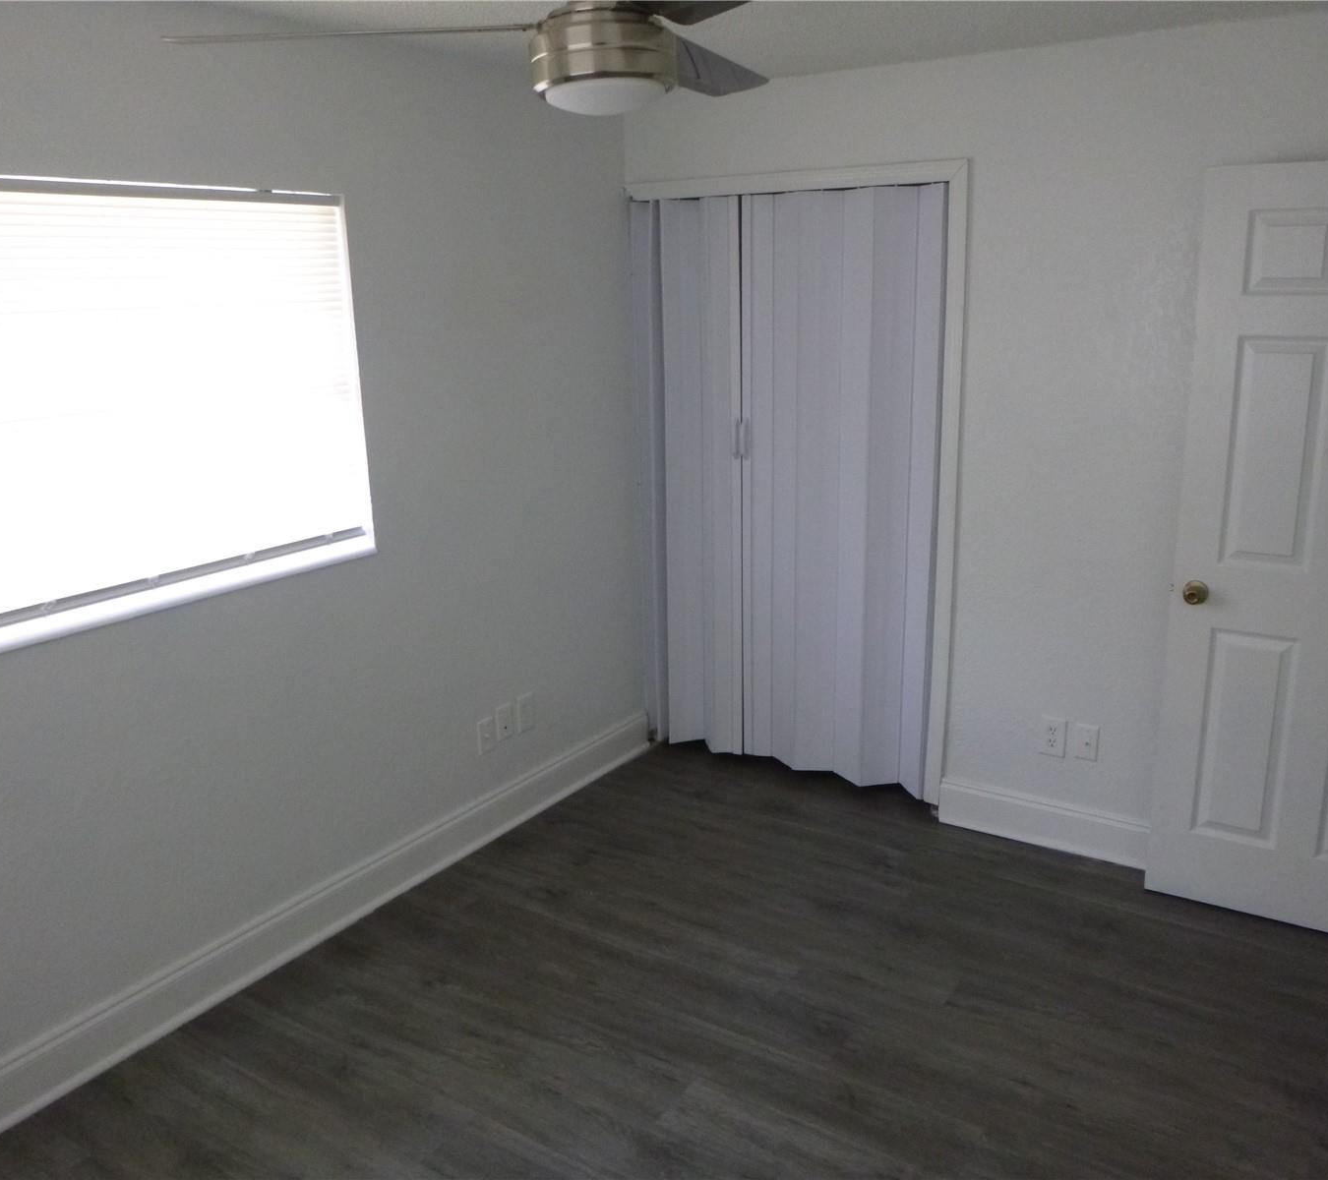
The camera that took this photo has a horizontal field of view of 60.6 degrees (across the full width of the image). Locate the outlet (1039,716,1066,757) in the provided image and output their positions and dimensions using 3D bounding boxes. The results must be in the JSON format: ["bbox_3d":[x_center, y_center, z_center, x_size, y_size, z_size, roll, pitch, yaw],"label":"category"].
[{"bbox_3d":[1.230,0.465,3.590,0.078,0.124,0.007,9,19,33],"label":"outlet"}]

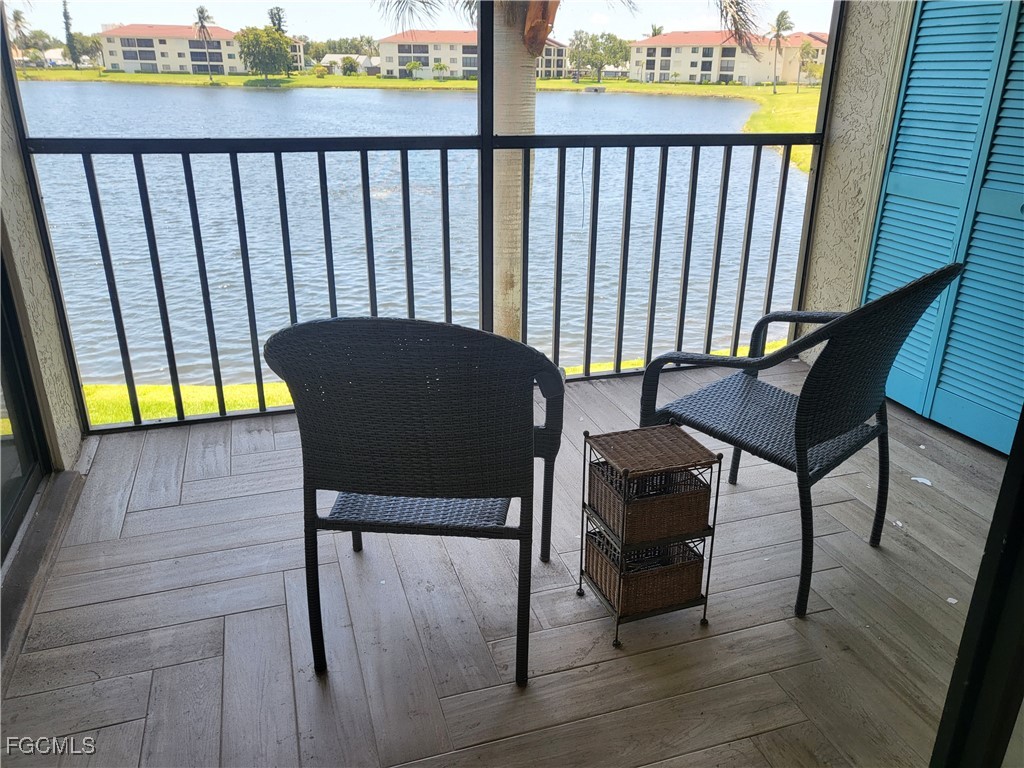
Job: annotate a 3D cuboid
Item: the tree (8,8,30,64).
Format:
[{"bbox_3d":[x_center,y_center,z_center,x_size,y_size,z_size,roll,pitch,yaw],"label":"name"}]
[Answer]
[{"bbox_3d":[-104.757,-72.488,162.725,4.500,12.200,4.500,0,22,0],"label":"tree"}]

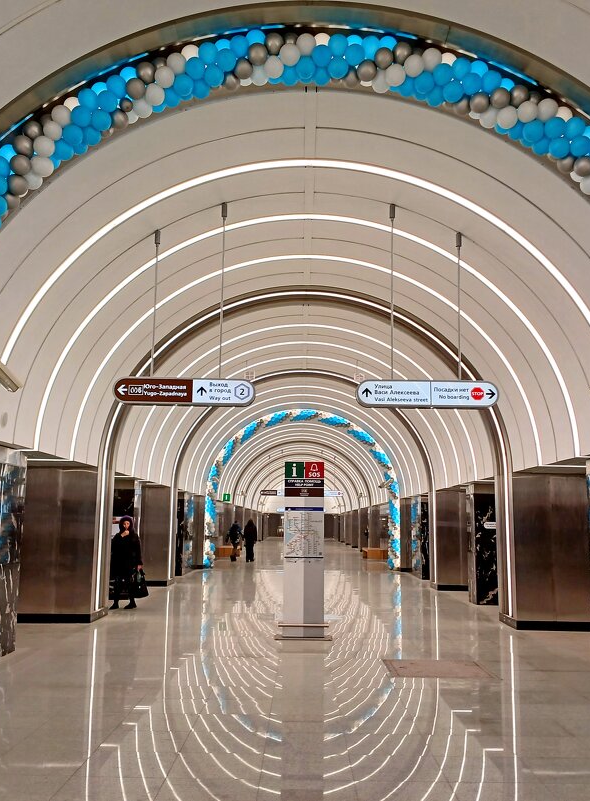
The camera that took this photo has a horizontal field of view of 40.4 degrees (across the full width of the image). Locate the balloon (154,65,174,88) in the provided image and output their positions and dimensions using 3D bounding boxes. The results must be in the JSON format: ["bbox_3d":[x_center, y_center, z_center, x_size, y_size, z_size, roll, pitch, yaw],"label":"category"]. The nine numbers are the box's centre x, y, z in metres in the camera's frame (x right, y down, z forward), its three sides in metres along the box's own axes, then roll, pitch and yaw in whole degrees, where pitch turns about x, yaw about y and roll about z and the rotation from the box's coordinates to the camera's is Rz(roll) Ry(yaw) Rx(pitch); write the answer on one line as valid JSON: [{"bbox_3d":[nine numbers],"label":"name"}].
[{"bbox_3d":[-1.086,-2.693,6.678,0.173,0.173,0.173,1,-9,0],"label":"balloon"}]

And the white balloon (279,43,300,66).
[{"bbox_3d":[-0.039,-2.901,6.737,0.170,0.170,0.179,1,-9,0],"label":"white balloon"}]

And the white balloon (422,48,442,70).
[{"bbox_3d":[1.158,-2.884,6.795,0.176,0.181,0.186,1,-9,1],"label":"white balloon"}]

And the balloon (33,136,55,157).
[{"bbox_3d":[-2.083,-2.108,6.670,0.179,0.174,0.183,1,-9,1],"label":"balloon"}]

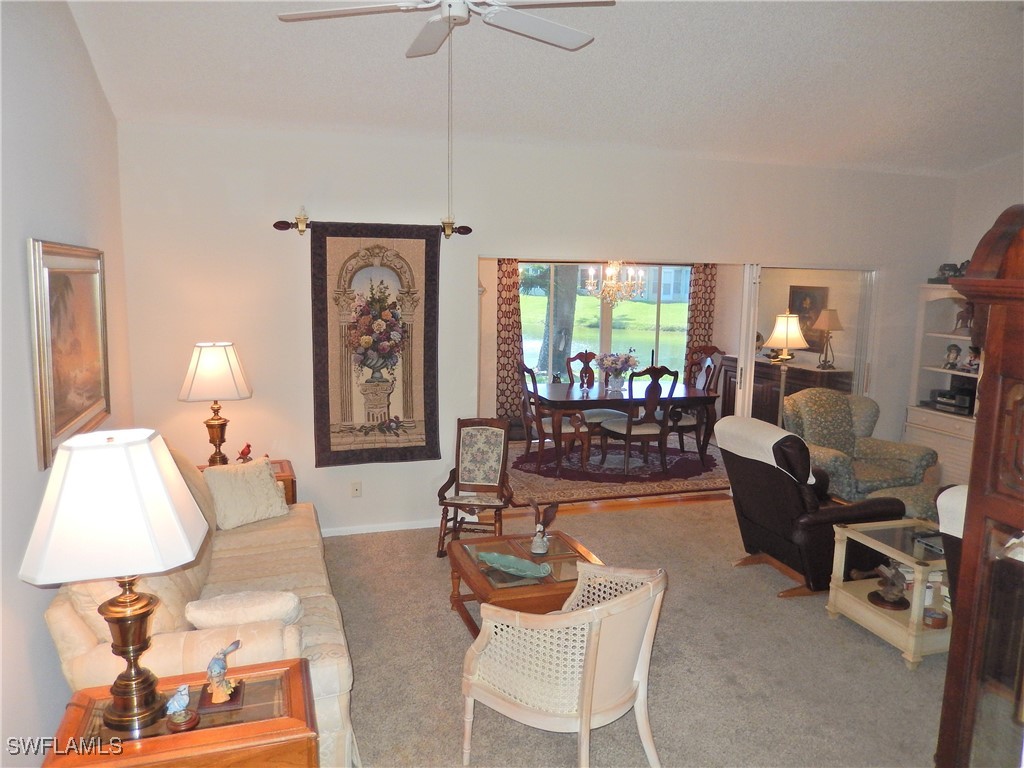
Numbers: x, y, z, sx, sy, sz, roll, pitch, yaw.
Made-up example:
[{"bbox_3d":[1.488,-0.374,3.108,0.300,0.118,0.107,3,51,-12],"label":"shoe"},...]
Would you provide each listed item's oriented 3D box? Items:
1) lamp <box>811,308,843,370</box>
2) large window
[{"bbox_3d":[3.386,-0.485,7.991,0.340,0.640,0.340,-2,9,-17],"label":"lamp"},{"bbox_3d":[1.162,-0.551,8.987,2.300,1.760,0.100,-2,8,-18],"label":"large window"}]

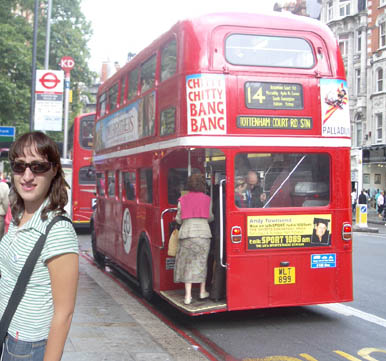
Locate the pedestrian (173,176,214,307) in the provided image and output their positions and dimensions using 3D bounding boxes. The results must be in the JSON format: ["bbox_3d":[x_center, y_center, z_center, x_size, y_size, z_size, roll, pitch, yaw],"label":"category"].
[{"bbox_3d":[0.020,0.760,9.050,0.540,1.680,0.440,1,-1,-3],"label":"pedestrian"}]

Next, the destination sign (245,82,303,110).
[{"bbox_3d":[1.090,-1.131,9.173,0.850,0.350,0.040,0,0,-17],"label":"destination sign"}]

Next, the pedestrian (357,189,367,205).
[{"bbox_3d":[10.813,1.435,43.500,0.520,1.740,0.380,1,-1,-11],"label":"pedestrian"}]

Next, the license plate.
[{"bbox_3d":[1.241,1.288,9.188,0.300,0.238,0.020,0,0,-17],"label":"license plate"}]

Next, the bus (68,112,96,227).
[{"bbox_3d":[-4.472,-0.200,30.300,2.500,4.350,10.300,1,-1,-15],"label":"bus"}]

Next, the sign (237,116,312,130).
[{"bbox_3d":[1.101,-0.772,9.175,1.090,0.148,0.040,0,0,-17],"label":"sign"}]

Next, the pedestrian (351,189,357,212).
[{"bbox_3d":[10.474,1.416,44.500,0.500,1.720,0.380,1,-1,-11],"label":"pedestrian"}]

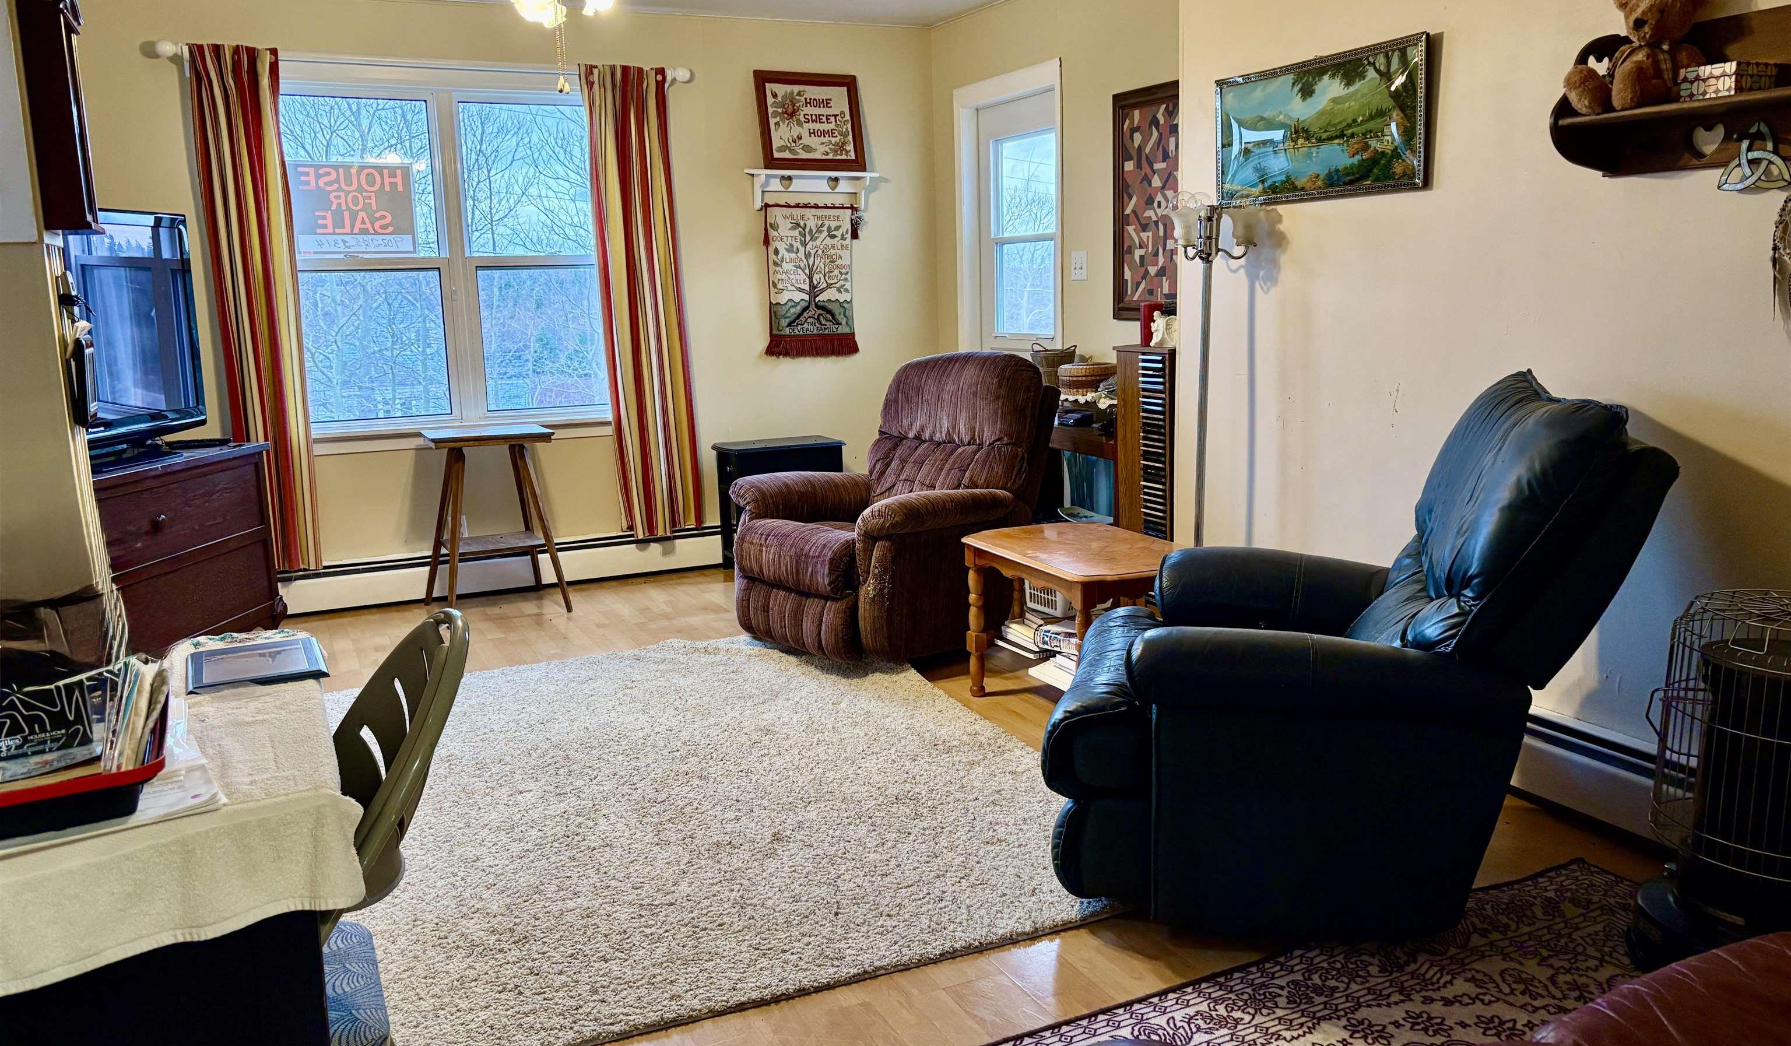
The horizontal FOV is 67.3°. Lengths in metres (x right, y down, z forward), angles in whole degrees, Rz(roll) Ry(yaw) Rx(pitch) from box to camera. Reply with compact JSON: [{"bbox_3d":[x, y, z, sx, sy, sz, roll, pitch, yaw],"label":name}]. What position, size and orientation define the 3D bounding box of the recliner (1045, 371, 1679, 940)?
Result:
[{"bbox_3d":[0.935,0.213,2.939,1.110,1.030,0.950,1,10,13],"label":"recliner"}]

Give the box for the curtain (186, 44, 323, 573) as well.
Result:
[{"bbox_3d":[-2.453,-0.796,5.218,0.310,2.030,0.110,-6,11,-25],"label":"curtain"}]

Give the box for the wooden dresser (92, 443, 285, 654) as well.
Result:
[{"bbox_3d":[-2.680,0.156,4.711,0.440,0.715,1.000,1,10,13],"label":"wooden dresser"}]

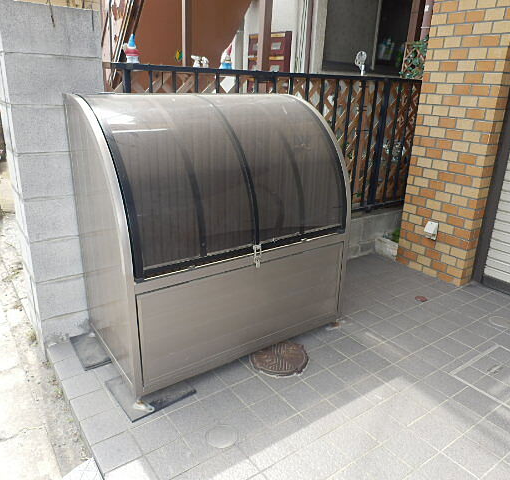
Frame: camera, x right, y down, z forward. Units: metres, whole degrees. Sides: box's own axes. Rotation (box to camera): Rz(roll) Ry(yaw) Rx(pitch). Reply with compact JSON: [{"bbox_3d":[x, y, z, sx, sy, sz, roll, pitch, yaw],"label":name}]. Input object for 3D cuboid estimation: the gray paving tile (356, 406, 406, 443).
[{"bbox_3d":[0.493,0.737,1.771,0.147,0.020,0.147,-12,23,-33],"label":"gray paving tile"}]

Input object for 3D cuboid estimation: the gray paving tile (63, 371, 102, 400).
[{"bbox_3d":[-0.765,0.647,1.964,0.136,0.015,0.145,-13,24,-33],"label":"gray paving tile"}]

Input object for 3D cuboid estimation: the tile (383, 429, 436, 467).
[{"bbox_3d":[0.580,0.777,1.651,0.146,0.016,0.146,-13,23,-33],"label":"tile"}]

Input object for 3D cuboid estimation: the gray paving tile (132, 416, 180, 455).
[{"bbox_3d":[-0.378,0.741,1.688,0.147,0.012,0.147,-12,24,-34],"label":"gray paving tile"}]

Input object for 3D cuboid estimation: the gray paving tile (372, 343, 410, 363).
[{"bbox_3d":[0.685,0.570,2.239,0.147,0.012,0.147,-12,24,-34],"label":"gray paving tile"}]

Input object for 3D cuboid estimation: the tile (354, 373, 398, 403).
[{"bbox_3d":[0.529,0.668,1.969,0.147,0.020,0.147,-12,23,-33],"label":"tile"}]

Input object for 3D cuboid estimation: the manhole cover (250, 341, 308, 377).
[{"bbox_3d":[0.124,0.593,2.185,0.288,0.030,0.288,0,19,0],"label":"manhole cover"}]

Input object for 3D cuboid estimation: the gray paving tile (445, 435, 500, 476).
[{"bbox_3d":[0.789,0.793,1.623,0.147,0.020,0.147,-12,23,-33],"label":"gray paving tile"}]

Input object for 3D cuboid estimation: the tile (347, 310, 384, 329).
[{"bbox_3d":[0.642,0.461,2.554,0.146,0.016,0.146,-13,23,-33],"label":"tile"}]

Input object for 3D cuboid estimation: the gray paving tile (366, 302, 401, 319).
[{"bbox_3d":[0.759,0.434,2.643,0.147,0.020,0.147,-12,23,-33],"label":"gray paving tile"}]

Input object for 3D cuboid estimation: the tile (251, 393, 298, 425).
[{"bbox_3d":[0.075,0.707,1.837,0.145,0.015,0.145,-13,24,-33],"label":"tile"}]

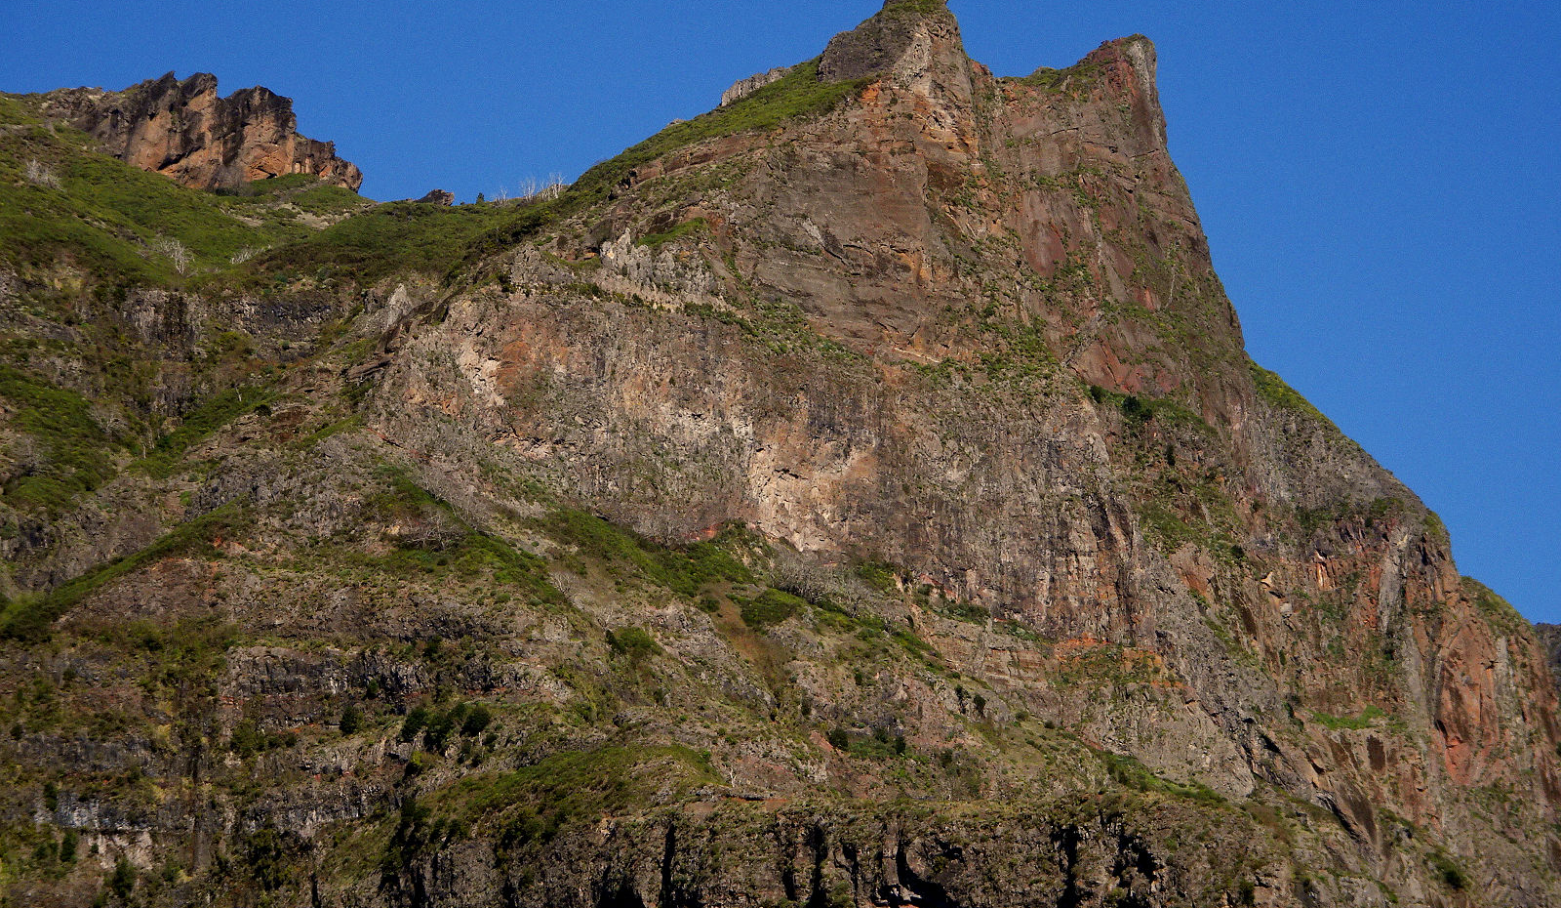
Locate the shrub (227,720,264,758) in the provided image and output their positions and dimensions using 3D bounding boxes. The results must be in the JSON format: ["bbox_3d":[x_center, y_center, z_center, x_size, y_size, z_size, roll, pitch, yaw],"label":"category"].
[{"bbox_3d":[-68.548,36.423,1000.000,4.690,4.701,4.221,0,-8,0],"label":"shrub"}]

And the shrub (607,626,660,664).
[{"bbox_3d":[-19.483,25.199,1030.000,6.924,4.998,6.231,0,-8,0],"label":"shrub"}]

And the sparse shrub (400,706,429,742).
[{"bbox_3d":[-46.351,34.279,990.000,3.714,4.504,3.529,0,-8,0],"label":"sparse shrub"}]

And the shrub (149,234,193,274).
[{"bbox_3d":[-93.700,-30.671,1200.000,6.753,5.823,6.078,0,-8,0],"label":"shrub"}]

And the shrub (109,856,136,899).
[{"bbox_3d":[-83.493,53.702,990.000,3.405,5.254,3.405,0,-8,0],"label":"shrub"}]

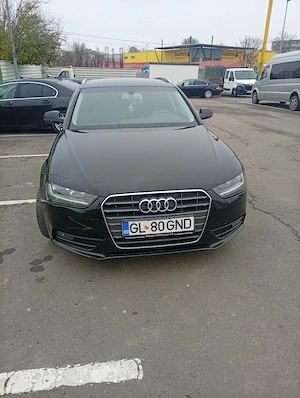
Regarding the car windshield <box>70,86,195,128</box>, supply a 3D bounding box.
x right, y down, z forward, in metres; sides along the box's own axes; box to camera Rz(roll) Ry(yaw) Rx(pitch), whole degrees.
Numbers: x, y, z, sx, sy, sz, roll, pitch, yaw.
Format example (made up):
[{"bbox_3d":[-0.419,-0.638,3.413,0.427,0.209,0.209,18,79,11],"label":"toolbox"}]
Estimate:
[{"bbox_3d":[-0.181,-1.050,3.474,1.400,0.160,0.900,-4,49,-8],"label":"car windshield"}]

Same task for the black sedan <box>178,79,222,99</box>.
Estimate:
[{"bbox_3d":[3.584,-9.100,25.563,5.000,1.480,1.890,6,22,16],"label":"black sedan"}]

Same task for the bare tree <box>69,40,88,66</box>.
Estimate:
[{"bbox_3d":[-12.076,-23.314,54.001,4.500,7.540,4.500,0,21,0],"label":"bare tree"}]

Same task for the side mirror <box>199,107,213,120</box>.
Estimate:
[{"bbox_3d":[0.677,-1.052,3.843,0.230,0.150,0.140,-4,21,-8],"label":"side mirror"}]

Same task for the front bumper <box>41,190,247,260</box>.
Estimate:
[{"bbox_3d":[0.032,0.112,2.472,1.790,0.490,0.540,-4,21,-8],"label":"front bumper"}]

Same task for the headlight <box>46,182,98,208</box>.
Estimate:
[{"bbox_3d":[-0.584,-0.026,2.328,0.420,0.175,0.380,-4,21,-8],"label":"headlight"}]

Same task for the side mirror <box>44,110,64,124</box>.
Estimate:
[{"bbox_3d":[-1.102,-0.941,3.592,0.230,0.150,0.140,-4,21,-8],"label":"side mirror"}]

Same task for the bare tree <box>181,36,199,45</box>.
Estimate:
[{"bbox_3d":[10.734,-38.398,86.349,7.000,11.990,7.000,0,21,0],"label":"bare tree"}]

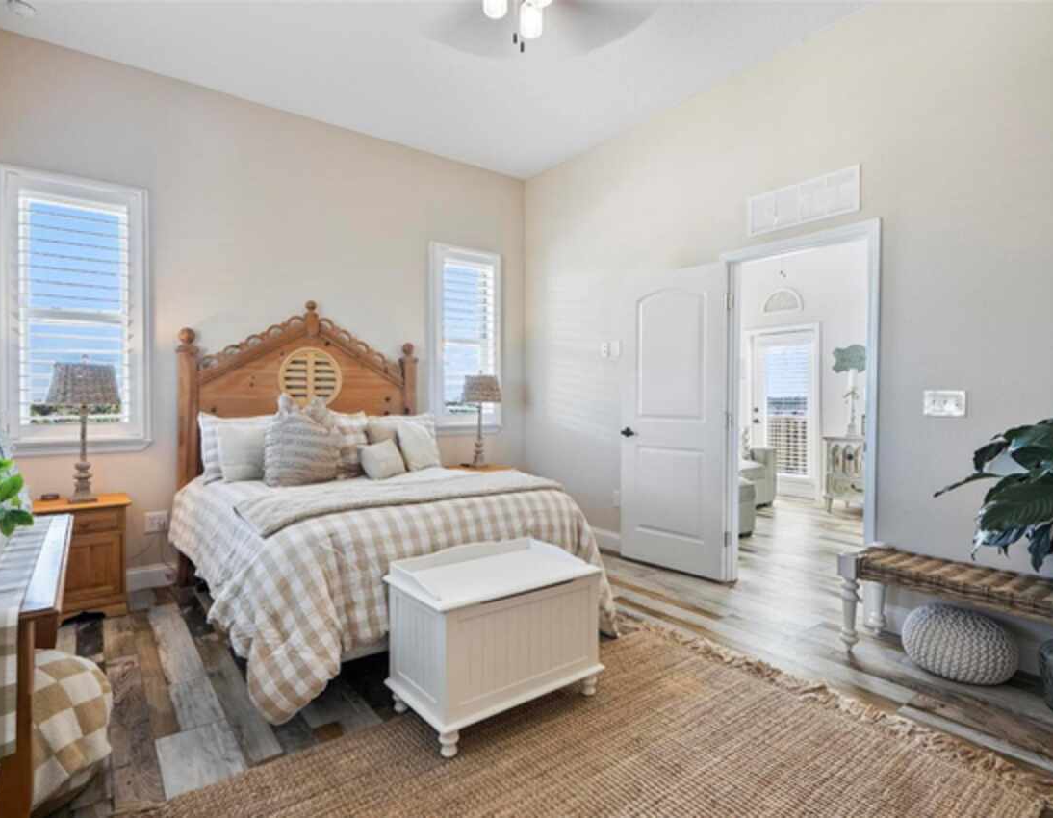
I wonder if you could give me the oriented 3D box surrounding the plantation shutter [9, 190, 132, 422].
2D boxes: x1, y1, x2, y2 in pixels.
[{"bbox_3d":[-2.602,-0.560,3.159,0.540,1.380,0.070,-1,2,-37],"label":"plantation shutter"}]

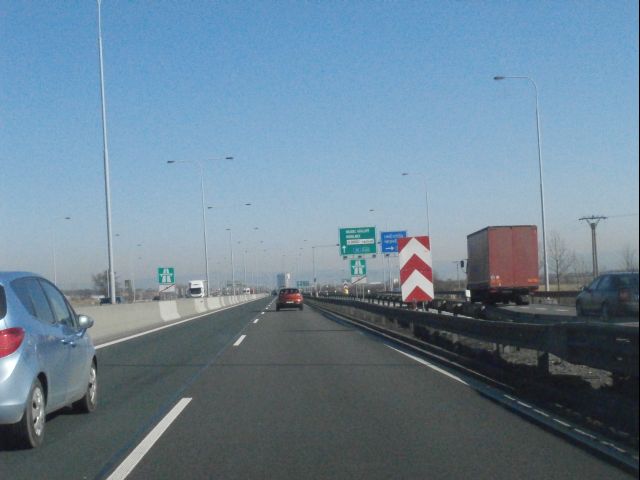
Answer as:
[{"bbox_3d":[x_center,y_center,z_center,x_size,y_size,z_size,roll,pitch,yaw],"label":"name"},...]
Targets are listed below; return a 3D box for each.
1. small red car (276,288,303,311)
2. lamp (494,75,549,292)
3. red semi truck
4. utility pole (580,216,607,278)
[{"bbox_3d":[-2.055,3.905,69.231,1.690,1.460,4.000,-3,-3,-2],"label":"small red car"},{"bbox_3d":[12.491,-3.238,65.000,2.700,13.700,0.350,-3,-3,3],"label":"lamp"},{"bbox_3d":[10.556,1.553,62.746,2.550,4.000,16.200,-3,-2,3],"label":"red semi truck"},{"bbox_3d":[33.863,1.640,129.778,3.450,9.300,0.700,-3,-3,6],"label":"utility pole"}]

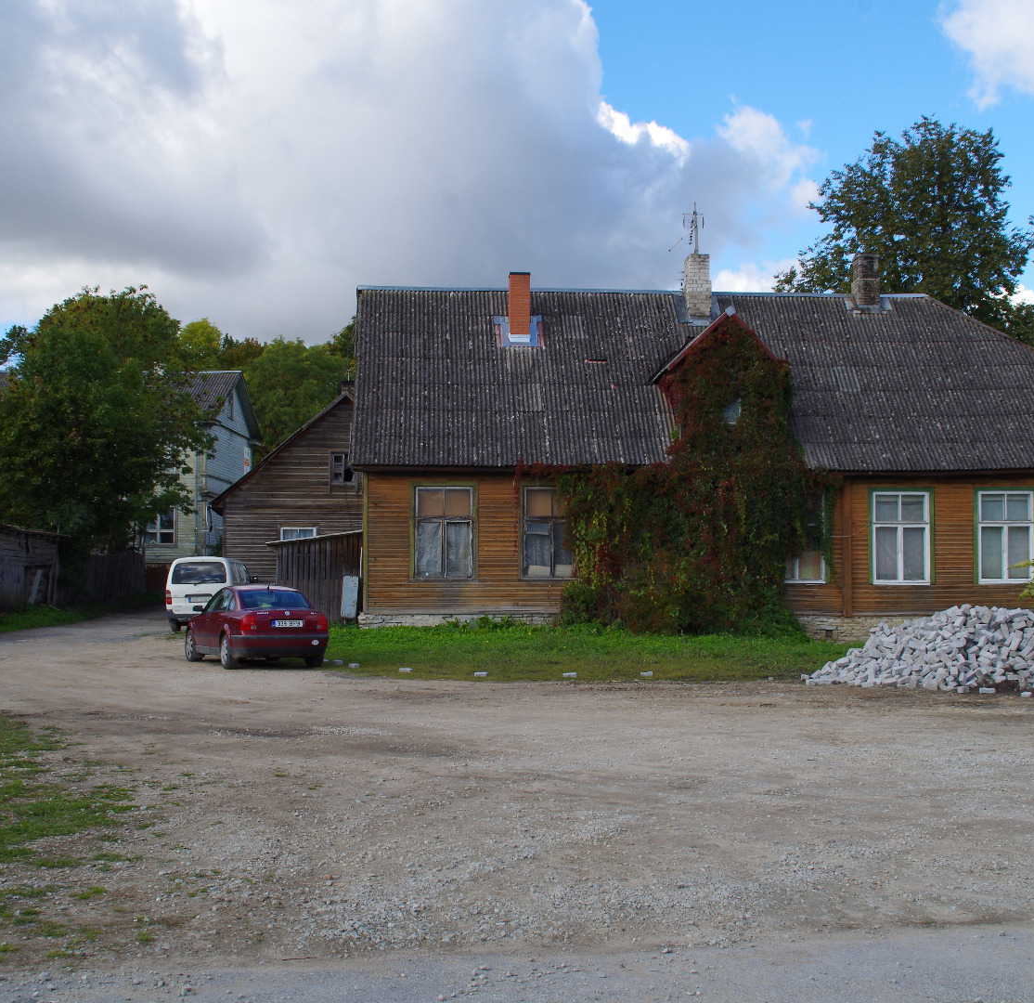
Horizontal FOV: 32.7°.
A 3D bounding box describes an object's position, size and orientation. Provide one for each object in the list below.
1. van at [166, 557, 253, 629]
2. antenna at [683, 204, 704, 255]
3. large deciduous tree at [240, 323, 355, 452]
[{"bbox_3d":[-8.470,2.610,49.033,1.710,1.980,4.600,0,-2,-1],"label":"van"},{"bbox_3d":[4.640,-7.159,46.306,0.560,1.340,0.500,0,-2,0],"label":"antenna"},{"bbox_3d":[-13.369,-2.886,108.229,8.500,15.000,8.500,0,-2,0],"label":"large deciduous tree"}]

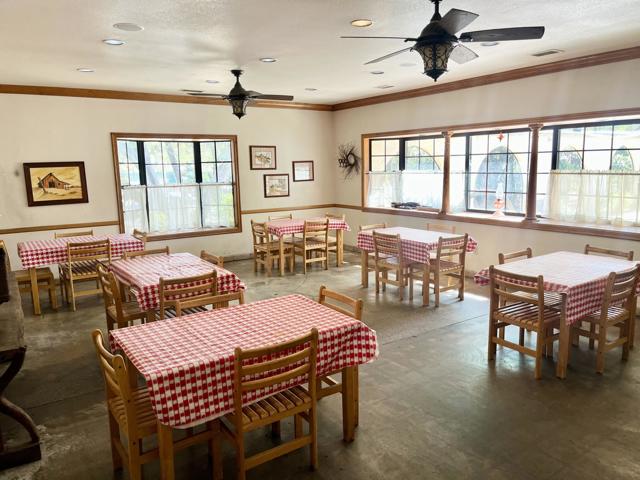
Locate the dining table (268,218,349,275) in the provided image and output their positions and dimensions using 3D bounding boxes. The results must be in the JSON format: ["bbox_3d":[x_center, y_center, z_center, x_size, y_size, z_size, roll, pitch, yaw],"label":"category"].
[{"bbox_3d":[-0.314,0.086,7.898,1.280,0.745,0.800,-7,11,-34],"label":"dining table"}]

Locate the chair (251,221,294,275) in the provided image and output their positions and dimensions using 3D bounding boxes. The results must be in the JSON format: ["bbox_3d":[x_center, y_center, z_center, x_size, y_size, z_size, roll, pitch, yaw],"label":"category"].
[{"bbox_3d":[-0.711,0.111,7.465,0.515,0.810,0.457,-7,11,-34],"label":"chair"}]

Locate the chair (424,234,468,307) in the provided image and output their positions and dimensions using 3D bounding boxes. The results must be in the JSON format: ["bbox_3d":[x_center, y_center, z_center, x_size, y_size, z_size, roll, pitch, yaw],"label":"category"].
[{"bbox_3d":[1.443,0.334,5.845,0.480,0.820,0.500,-7,11,-34],"label":"chair"}]

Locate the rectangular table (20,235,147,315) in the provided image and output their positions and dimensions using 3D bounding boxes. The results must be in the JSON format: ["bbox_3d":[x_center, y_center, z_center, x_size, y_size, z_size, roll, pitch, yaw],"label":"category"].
[{"bbox_3d":[-3.081,0.403,6.269,1.330,0.745,0.800,-7,10,-31],"label":"rectangular table"}]

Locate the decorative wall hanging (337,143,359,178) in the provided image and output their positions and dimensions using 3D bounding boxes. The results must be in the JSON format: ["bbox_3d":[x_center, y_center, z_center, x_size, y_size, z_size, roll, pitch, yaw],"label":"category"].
[{"bbox_3d":[0.544,-1.471,9.042,0.100,0.670,0.640,-7,11,-34],"label":"decorative wall hanging"}]

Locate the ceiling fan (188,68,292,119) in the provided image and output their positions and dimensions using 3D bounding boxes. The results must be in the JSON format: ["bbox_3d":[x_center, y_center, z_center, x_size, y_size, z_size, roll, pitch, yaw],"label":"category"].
[{"bbox_3d":[-0.959,-1.710,5.675,1.345,0.556,1.345,-7,11,-34],"label":"ceiling fan"}]

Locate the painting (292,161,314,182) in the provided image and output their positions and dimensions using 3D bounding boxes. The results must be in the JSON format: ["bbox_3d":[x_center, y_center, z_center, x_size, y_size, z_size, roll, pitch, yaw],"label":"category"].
[{"bbox_3d":[-0.296,-1.306,9.149,0.473,0.385,0.030,-7,11,-34],"label":"painting"}]

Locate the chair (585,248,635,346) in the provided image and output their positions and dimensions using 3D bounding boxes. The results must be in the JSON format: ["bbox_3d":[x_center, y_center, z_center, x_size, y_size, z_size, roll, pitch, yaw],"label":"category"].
[{"bbox_3d":[2.567,0.510,4.574,0.510,0.820,0.480,-6,10,-28],"label":"chair"}]

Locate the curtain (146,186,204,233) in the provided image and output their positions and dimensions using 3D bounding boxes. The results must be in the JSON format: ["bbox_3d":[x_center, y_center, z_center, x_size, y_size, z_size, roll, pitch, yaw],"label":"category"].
[{"bbox_3d":[-2.358,-0.525,7.894,0.880,0.740,0.070,-7,11,-34],"label":"curtain"}]

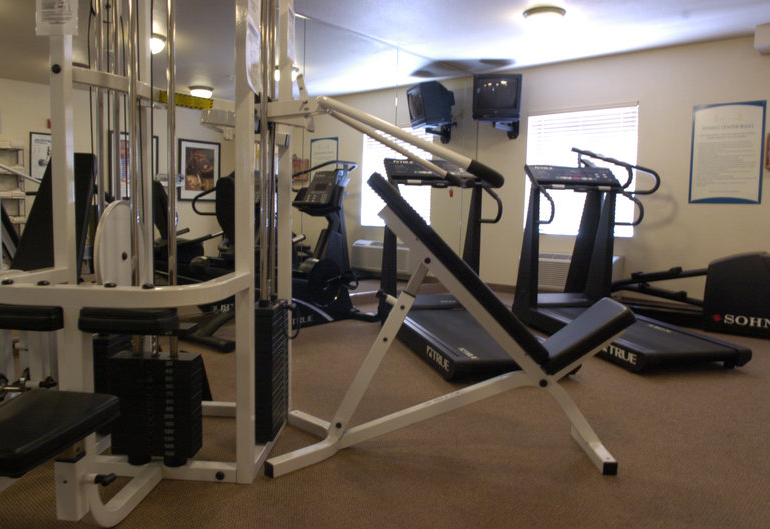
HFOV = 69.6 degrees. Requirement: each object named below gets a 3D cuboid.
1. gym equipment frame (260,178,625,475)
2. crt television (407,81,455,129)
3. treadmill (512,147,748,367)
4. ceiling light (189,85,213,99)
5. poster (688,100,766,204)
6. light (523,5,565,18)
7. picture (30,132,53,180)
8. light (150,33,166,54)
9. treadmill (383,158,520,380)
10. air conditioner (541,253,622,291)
[{"bbox_3d":[0.254,0.203,2.170,1.330,1.090,0.550,1,5,0],"label":"gym equipment frame"},{"bbox_3d":[0.588,-1.914,6.703,0.460,0.460,0.510,-9,8,-14],"label":"crt television"},{"bbox_3d":[1.682,-0.106,4.139,0.810,1.370,1.770,0,6,-12],"label":"treadmill"},{"bbox_3d":[-2.495,-2.327,7.537,0.350,0.130,0.350,6,7,40],"label":"ceiling light"},{"bbox_3d":[3.097,-1.005,5.032,0.580,0.900,0.025,6,7,40],"label":"poster"},{"bbox_3d":[1.297,-1.975,4.501,0.350,0.130,0.350,6,7,40],"label":"light"},{"bbox_3d":[-4.549,-1.452,7.539,0.030,0.640,0.480,6,7,40],"label":"picture"},{"bbox_3d":[-2.292,-2.118,5.393,0.350,0.130,0.350,6,7,40],"label":"light"},{"bbox_3d":[0.520,-0.103,3.914,0.810,1.370,1.770,-1,6,-15],"label":"treadmill"},{"bbox_3d":[1.973,0.083,5.933,1.040,0.380,0.260,6,7,40],"label":"air conditioner"}]

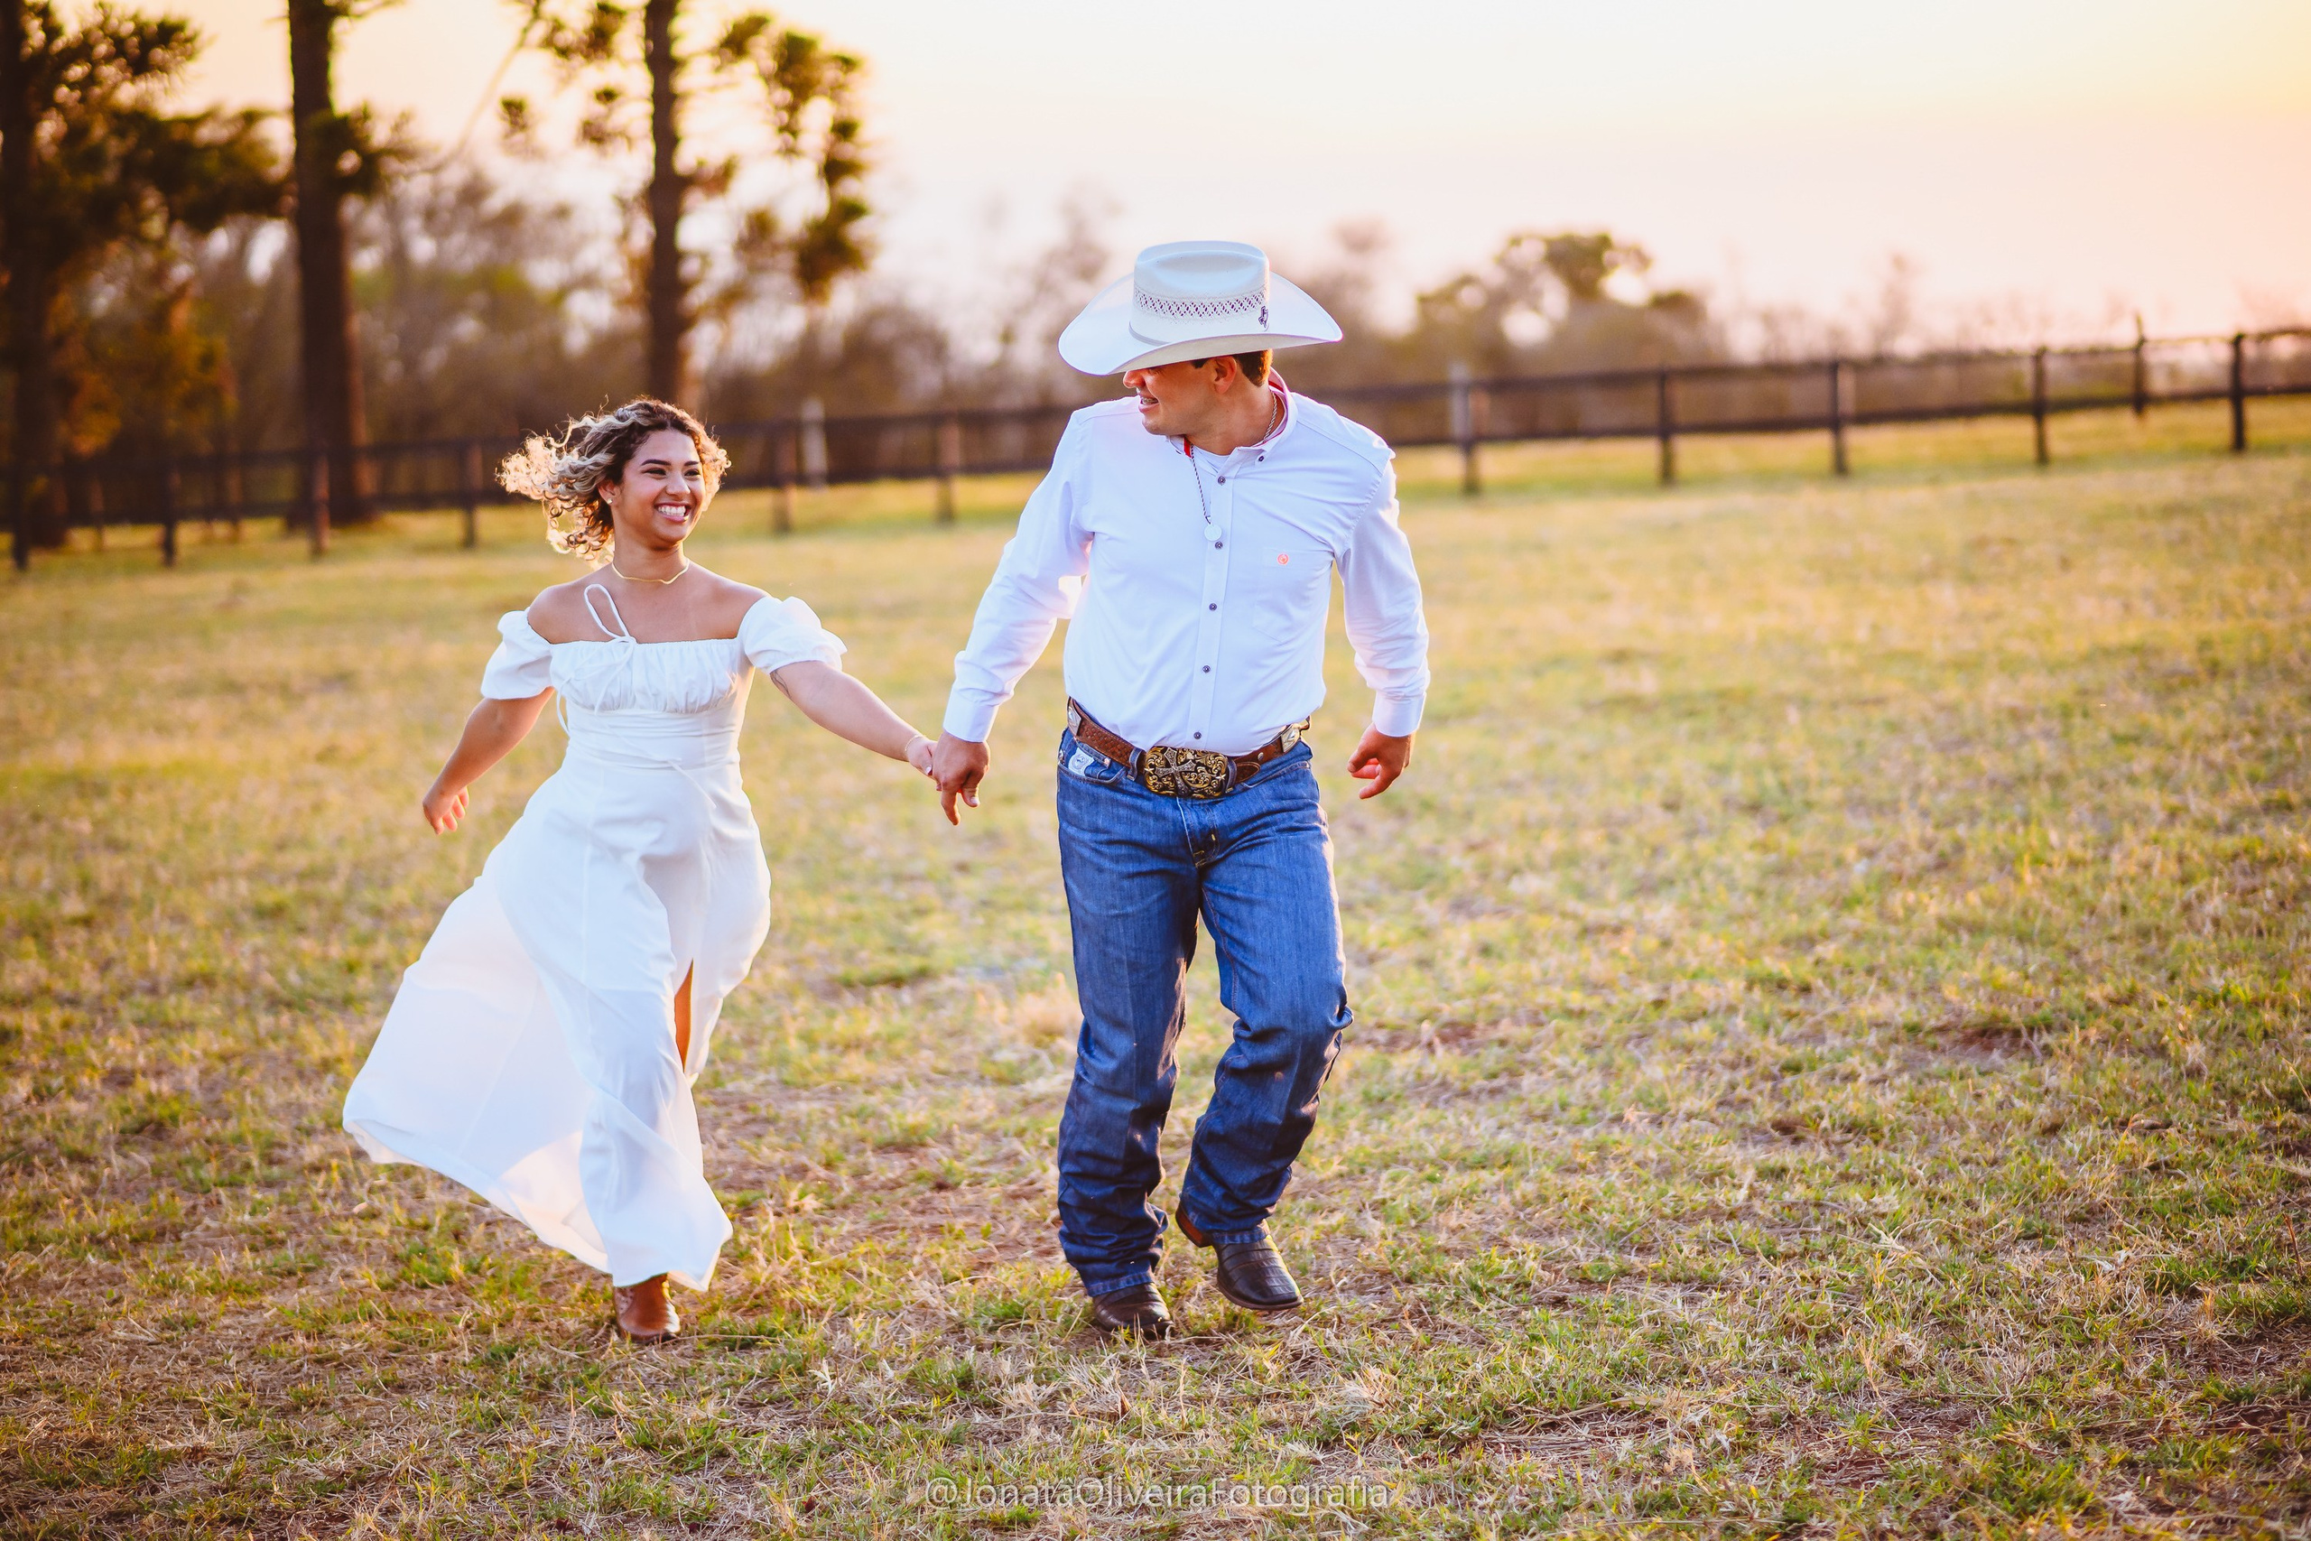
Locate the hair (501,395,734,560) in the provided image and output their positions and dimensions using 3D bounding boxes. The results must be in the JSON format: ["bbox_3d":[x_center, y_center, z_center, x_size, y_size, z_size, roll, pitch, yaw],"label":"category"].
[{"bbox_3d":[-0.877,-0.473,8.850,0.320,0.265,0.270,-3,5,-25],"label":"hair"}]

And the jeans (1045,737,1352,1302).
[{"bbox_3d":[0.074,0.391,8.830,0.475,0.910,0.420,-1,4,-3],"label":"jeans"}]

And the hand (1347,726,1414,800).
[{"bbox_3d":[0.362,-0.013,8.780,0.100,0.125,0.100,0,4,10],"label":"hand"}]

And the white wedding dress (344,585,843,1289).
[{"bbox_3d":[-0.922,0.274,8.950,0.780,1.120,0.600,-2,4,-10],"label":"white wedding dress"}]

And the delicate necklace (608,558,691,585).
[{"bbox_3d":[-0.818,-0.326,8.830,0.135,0.055,0.125,-2,5,-12],"label":"delicate necklace"}]

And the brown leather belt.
[{"bbox_3d":[0.049,-0.039,8.770,0.380,0.145,0.280,-1,4,-2],"label":"brown leather belt"}]

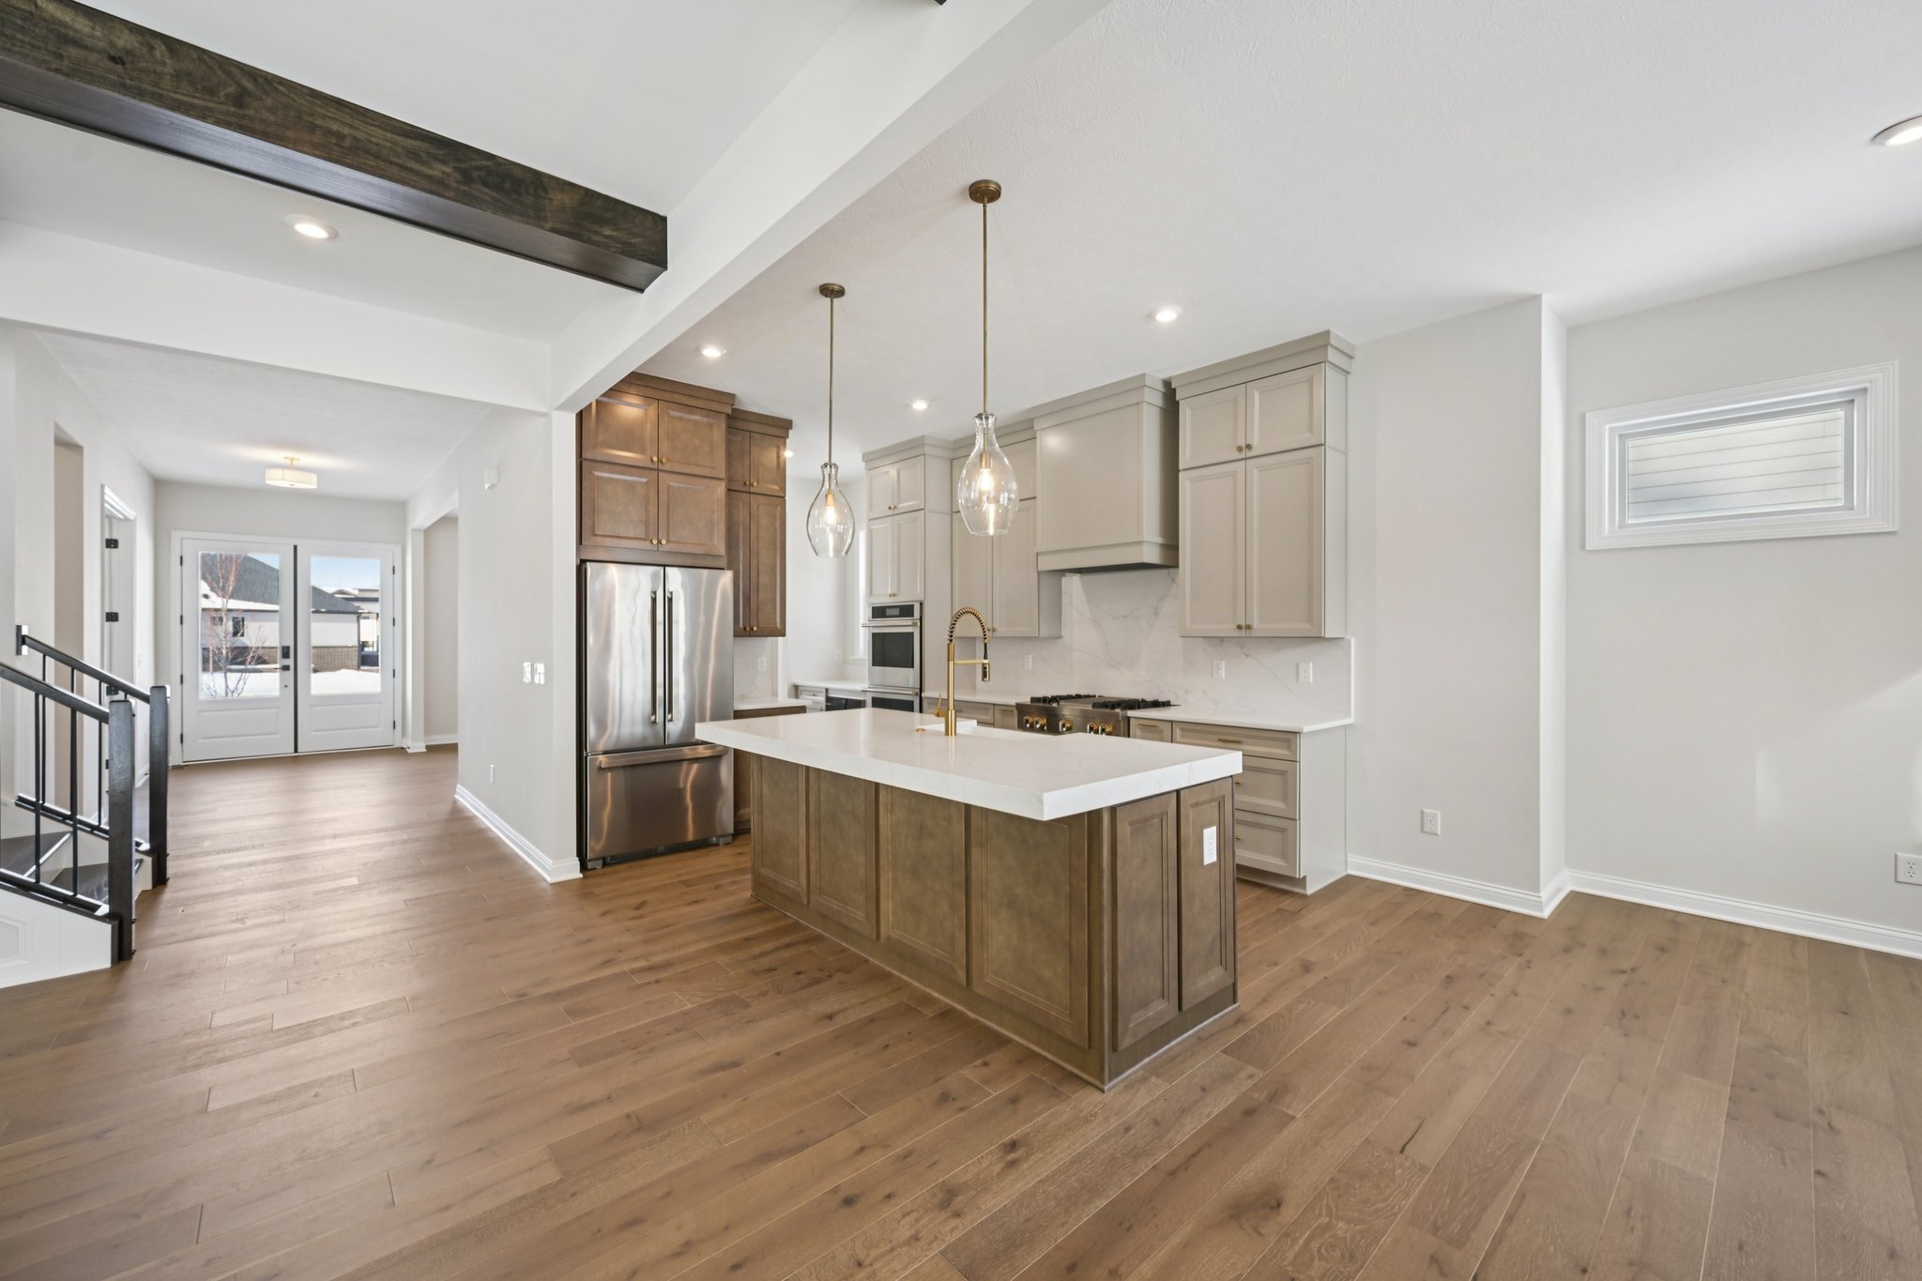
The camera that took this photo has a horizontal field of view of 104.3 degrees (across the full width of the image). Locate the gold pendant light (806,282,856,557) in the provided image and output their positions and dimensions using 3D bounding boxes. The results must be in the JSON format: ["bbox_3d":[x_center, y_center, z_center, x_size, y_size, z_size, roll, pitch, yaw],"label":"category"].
[{"bbox_3d":[-0.617,-1.036,3.539,0.230,1.288,0.230,0,0,0],"label":"gold pendant light"}]

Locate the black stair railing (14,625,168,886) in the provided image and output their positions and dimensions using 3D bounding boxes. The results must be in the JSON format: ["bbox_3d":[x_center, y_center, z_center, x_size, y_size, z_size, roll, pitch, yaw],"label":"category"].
[{"bbox_3d":[-4.614,0.637,3.985,0.535,1.427,0.075,0,0,-42],"label":"black stair railing"}]

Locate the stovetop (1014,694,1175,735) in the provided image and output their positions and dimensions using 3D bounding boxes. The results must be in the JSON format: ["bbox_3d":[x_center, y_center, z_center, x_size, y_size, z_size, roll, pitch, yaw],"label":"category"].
[{"bbox_3d":[0.943,0.530,5.142,0.710,0.205,0.930,0,0,-42],"label":"stovetop"}]

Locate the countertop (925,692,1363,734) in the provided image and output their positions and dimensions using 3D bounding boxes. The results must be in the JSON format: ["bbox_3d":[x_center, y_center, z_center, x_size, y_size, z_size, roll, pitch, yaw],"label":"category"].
[{"bbox_3d":[0.973,0.464,5.186,0.660,0.031,3.050,0,0,-42],"label":"countertop"}]

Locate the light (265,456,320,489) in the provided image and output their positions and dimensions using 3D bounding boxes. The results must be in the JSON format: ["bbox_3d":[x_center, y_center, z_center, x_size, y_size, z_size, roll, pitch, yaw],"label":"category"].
[{"bbox_3d":[-6.228,-1.570,6.964,0.356,0.256,0.356,0,0,-42],"label":"light"}]

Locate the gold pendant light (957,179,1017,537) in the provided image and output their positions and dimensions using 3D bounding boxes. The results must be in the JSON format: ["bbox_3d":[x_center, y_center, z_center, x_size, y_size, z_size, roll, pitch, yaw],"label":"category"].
[{"bbox_3d":[0.097,-1.050,2.811,0.222,1.296,0.222,0,0,0],"label":"gold pendant light"}]

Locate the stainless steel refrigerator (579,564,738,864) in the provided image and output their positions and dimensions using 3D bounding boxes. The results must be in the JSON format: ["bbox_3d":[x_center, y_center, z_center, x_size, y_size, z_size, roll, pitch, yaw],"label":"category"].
[{"bbox_3d":[-2.078,0.445,4.954,0.912,1.800,0.740,0,0,-42],"label":"stainless steel refrigerator"}]

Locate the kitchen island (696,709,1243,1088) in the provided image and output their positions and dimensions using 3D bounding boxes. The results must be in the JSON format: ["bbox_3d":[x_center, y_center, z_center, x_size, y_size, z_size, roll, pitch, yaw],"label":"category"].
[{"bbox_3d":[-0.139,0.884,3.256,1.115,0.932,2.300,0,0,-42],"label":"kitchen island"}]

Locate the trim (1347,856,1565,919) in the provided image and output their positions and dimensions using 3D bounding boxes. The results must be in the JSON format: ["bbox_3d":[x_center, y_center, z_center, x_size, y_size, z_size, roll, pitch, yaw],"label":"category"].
[{"bbox_3d":[2.752,1.291,4.161,0.625,0.108,0.923,0,0,-42],"label":"trim"}]

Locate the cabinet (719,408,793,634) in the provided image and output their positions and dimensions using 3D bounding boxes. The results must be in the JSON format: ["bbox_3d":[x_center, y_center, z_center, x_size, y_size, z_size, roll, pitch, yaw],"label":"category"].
[{"bbox_3d":[-1.643,-0.854,5.639,0.625,1.653,0.365,0,0,-42],"label":"cabinet"}]

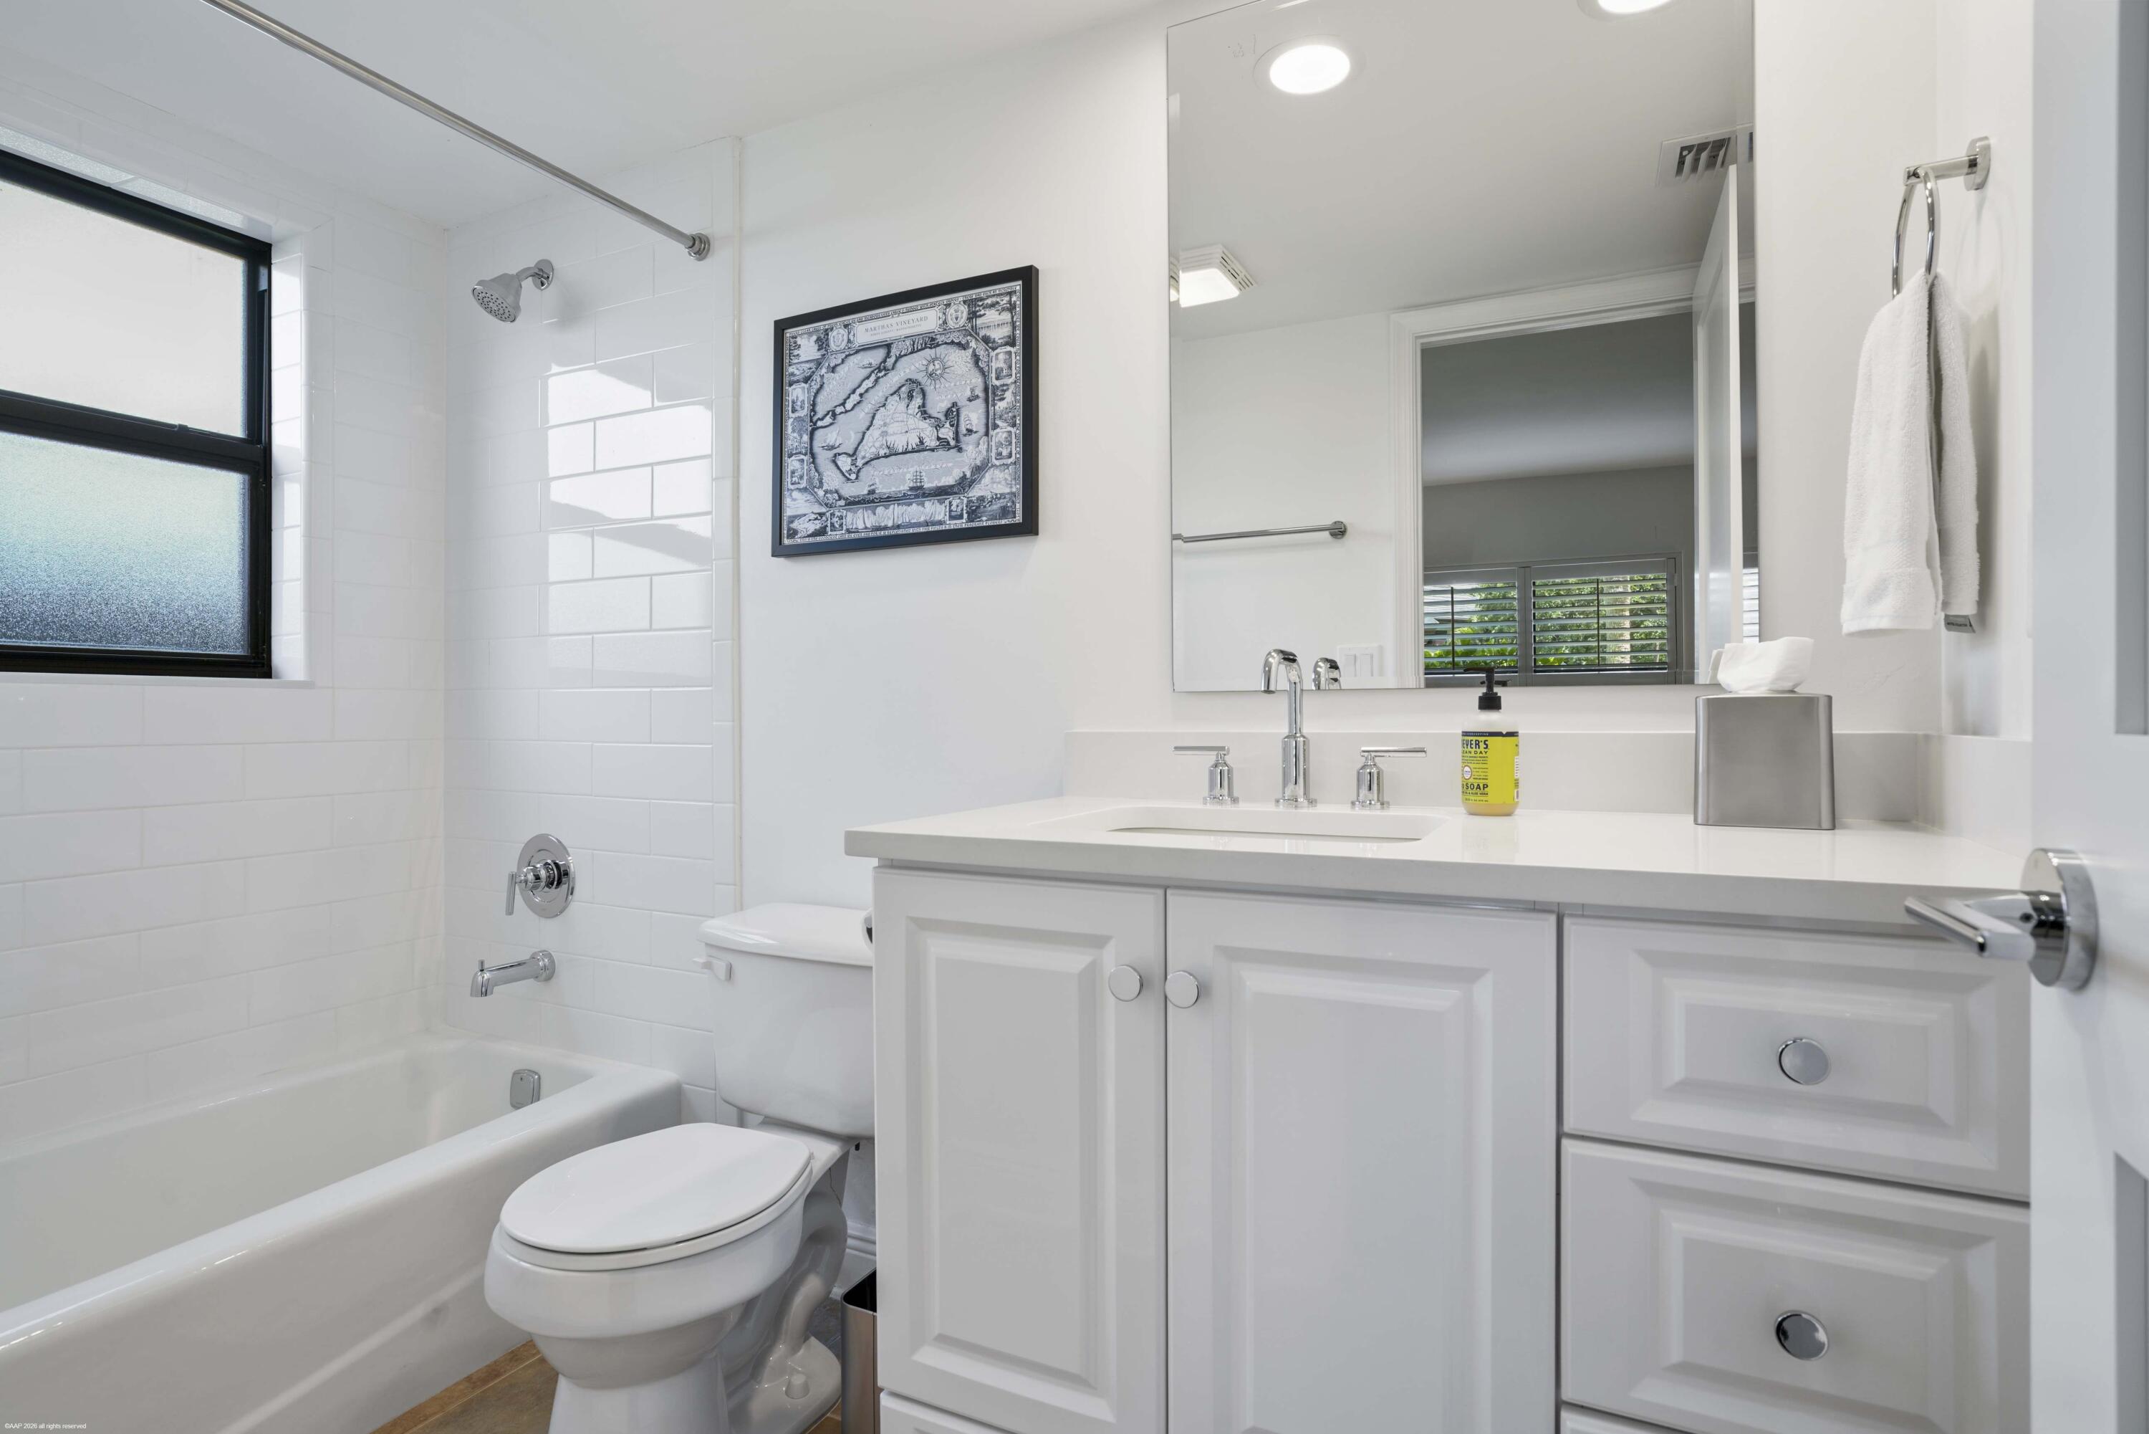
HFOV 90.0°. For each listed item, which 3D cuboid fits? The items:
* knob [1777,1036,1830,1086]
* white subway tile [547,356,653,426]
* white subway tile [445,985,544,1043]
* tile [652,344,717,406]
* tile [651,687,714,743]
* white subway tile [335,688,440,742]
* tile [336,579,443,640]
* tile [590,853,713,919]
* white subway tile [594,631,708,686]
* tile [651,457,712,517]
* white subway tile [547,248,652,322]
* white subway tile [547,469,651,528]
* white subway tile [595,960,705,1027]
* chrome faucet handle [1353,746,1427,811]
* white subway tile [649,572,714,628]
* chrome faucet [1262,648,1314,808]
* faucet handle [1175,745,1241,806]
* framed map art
[{"bbox_3d":[0.553,0.259,0.817,0.035,0.035,0.027,0,0,26],"label":"knob"},{"bbox_3d":[-0.946,-0.642,2.129,0.312,0.105,0.009,0,0,26],"label":"white subway tile"},{"bbox_3d":[-1.247,0.637,2.308,0.309,0.093,0.010,0,0,26],"label":"white subway tile"},{"bbox_3d":[-0.753,-0.659,2.081,0.162,0.108,0.009,0,0,26],"label":"tile"},{"bbox_3d":[-0.747,-0.001,2.056,0.158,0.106,0.010,0,0,26],"label":"tile"},{"bbox_3d":[-1.455,-0.005,2.282,0.010,0.107,0.227,0,0,26],"label":"white subway tile"},{"bbox_3d":[-1.466,-0.224,2.302,0.009,0.108,0.232,0,0,26],"label":"tile"},{"bbox_3d":[-0.808,0.319,2.061,0.312,0.105,0.009,0,0,26],"label":"tile"},{"bbox_3d":[-0.827,-0.112,2.110,0.315,0.107,0.010,0,0,26],"label":"white subway tile"},{"bbox_3d":[-0.763,-0.441,2.088,0.158,0.108,0.009,0,0,26],"label":"tile"},{"bbox_3d":[-0.959,-0.867,2.159,0.319,0.106,0.010,0,0,26],"label":"white subway tile"},{"bbox_3d":[-0.947,-0.429,2.129,0.312,0.105,0.009,0,0,26],"label":"white subway tile"},{"bbox_3d":[-0.837,0.548,2.126,0.318,0.108,0.009,0,0,26],"label":"white subway tile"},{"bbox_3d":[0.407,0.079,1.392,0.094,0.078,0.049,0,0,26],"label":"chrome faucet handle"},{"bbox_3d":[-0.756,-0.221,2.082,0.157,0.108,0.009,0,0,26],"label":"white subway tile"},{"bbox_3d":[0.280,0.018,1.427,0.055,0.213,0.155,0,0,26],"label":"chrome faucet"},{"bbox_3d":[0.184,0.081,1.503,0.094,0.079,0.049,0,0,26],"label":"faucet handle"},{"bbox_3d":[-0.295,-0.492,1.800,0.525,0.420,0.020,0,0,26],"label":"framed map art"}]

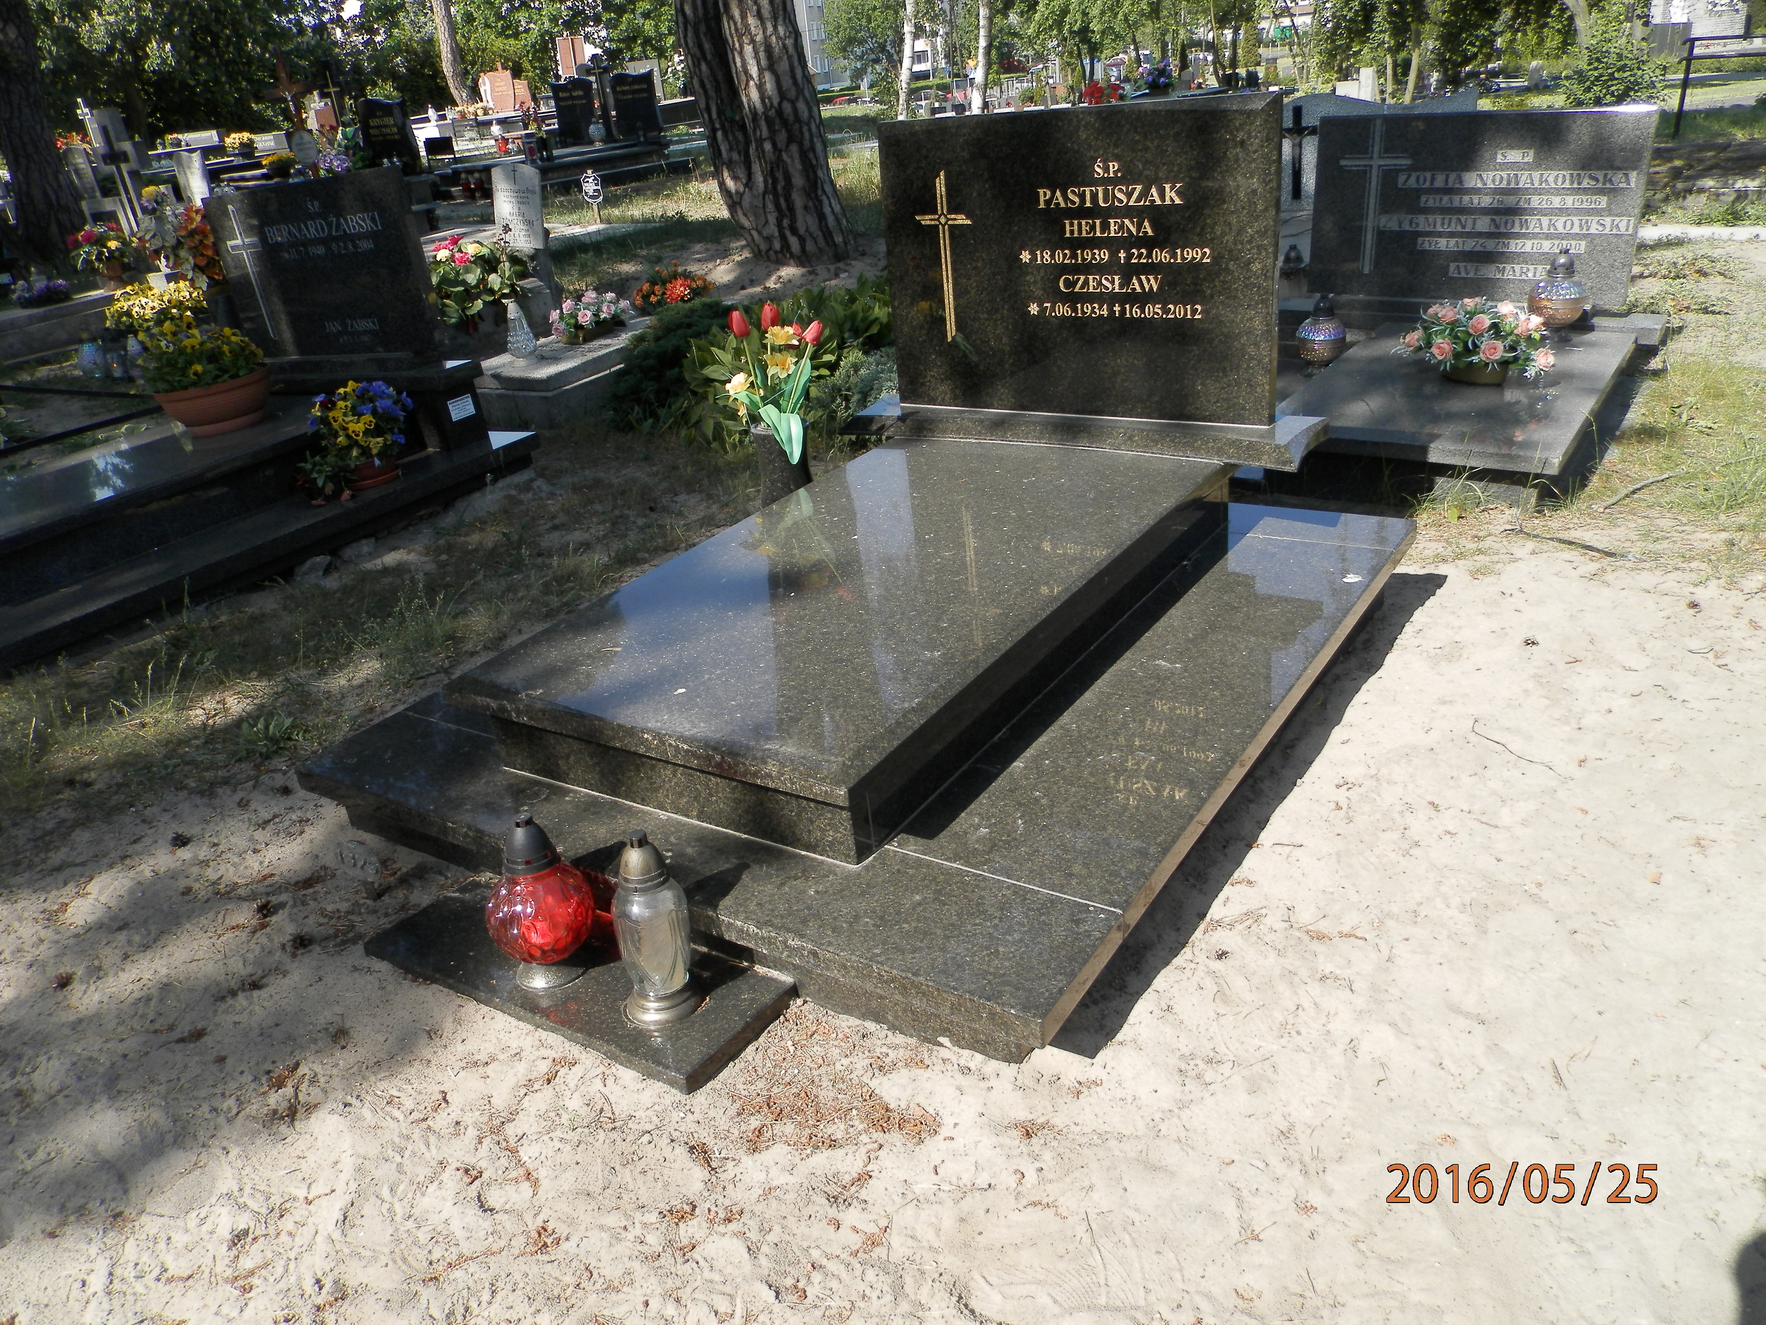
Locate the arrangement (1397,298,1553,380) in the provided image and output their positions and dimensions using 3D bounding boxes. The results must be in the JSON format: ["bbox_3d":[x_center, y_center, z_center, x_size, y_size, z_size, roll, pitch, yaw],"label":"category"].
[{"bbox_3d":[1.997,-1.102,4.272,0.430,0.240,0.290,14,31,36],"label":"arrangement"}]

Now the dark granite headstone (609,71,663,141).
[{"bbox_3d":[-2.877,-6.512,14.900,0.620,0.740,0.100,3,26,19],"label":"dark granite headstone"}]

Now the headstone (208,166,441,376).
[{"bbox_3d":[-2.078,-1.471,4.747,0.800,0.640,0.090,4,26,20],"label":"headstone"}]

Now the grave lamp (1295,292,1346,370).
[{"bbox_3d":[1.695,-1.280,4.950,0.190,0.300,0.190,11,30,32],"label":"grave lamp"}]

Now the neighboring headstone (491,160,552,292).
[{"bbox_3d":[-2.122,-2.564,7.500,0.380,0.700,0.120,9,26,19],"label":"neighboring headstone"}]

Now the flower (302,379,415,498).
[{"bbox_3d":[-1.758,-0.755,4.270,0.320,0.330,0.300,4,26,20],"label":"flower"}]

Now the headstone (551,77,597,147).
[{"bbox_3d":[-3.659,-6.526,15.100,0.620,0.720,0.100,3,26,19],"label":"headstone"}]

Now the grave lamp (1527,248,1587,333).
[{"bbox_3d":[2.447,-1.335,4.583,0.200,0.320,0.200,14,31,36],"label":"grave lamp"}]

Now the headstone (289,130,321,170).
[{"bbox_3d":[-4.669,-4.145,10.300,0.290,0.310,0.050,1,26,14],"label":"headstone"}]

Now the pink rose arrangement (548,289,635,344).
[{"bbox_3d":[-1.476,-1.758,6.417,0.250,0.230,0.420,4,26,20],"label":"pink rose arrangement"}]

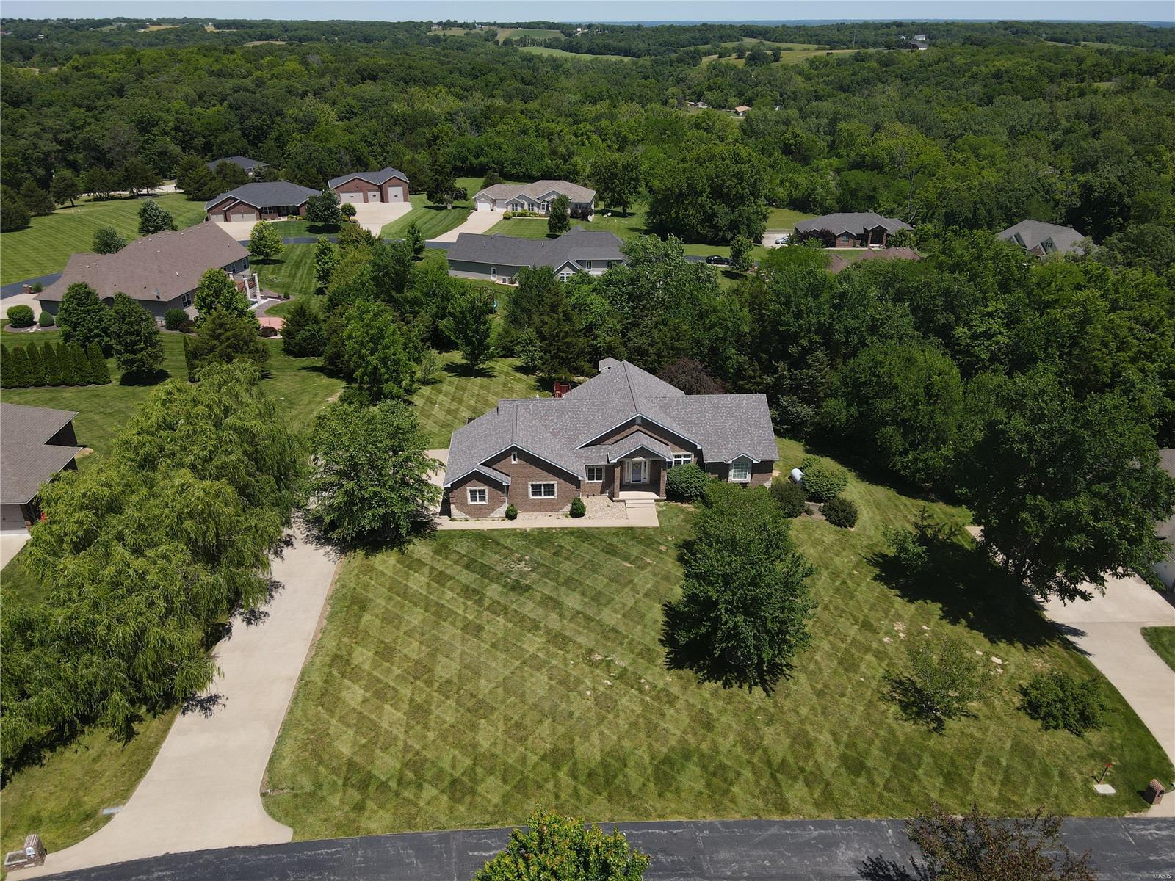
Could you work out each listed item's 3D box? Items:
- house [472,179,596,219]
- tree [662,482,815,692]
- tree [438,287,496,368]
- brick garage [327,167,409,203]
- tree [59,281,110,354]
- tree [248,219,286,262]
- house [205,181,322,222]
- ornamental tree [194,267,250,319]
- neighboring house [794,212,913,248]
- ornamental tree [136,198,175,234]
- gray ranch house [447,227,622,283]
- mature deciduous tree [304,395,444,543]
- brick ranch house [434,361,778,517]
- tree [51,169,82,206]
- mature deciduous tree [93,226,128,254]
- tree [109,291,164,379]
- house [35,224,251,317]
[{"bbox_3d":[-10.770,-52.122,172.880,25.500,6.200,13.500,3,28,5],"label":"house"},{"bbox_3d":[10.100,8.920,52.480,8.800,12.900,8.800,0,27,0],"label":"tree"},{"bbox_3d":[-13.060,-11.864,89.850,5.872,10.200,5.754,0,27,0],"label":"tree"},{"bbox_3d":[-48.070,-55.970,179.240,16.600,5.700,11.500,-8,29,-15],"label":"brick garage"},{"bbox_3d":[-56.661,-13.456,92.184,6.024,9.130,5.904,0,27,0],"label":"tree"},{"bbox_3d":[-51.796,-32.266,131.527,5.928,6.960,5.809,0,27,0],"label":"tree"},{"bbox_3d":[-70.230,-52.980,178.670,23.000,6.800,15.000,-7,28,-13],"label":"house"},{"bbox_3d":[-51.100,-20.310,114.370,7.100,7.900,7.100,0,27,0],"label":"ornamental tree"},{"bbox_3d":[55.643,-46.085,174.705,24.500,6.200,12.500,0,27,0],"label":"neighboring house"},{"bbox_3d":[-85.000,-44.090,161.170,6.800,7.100,6.800,0,27,0],"label":"ornamental tree"},{"bbox_3d":[-7.272,-31.473,134.085,28.000,7.000,14.000,4,28,7],"label":"gray ranch house"},{"bbox_3d":[-17.000,2.650,65.780,10.400,11.800,10.400,0,27,0],"label":"mature deciduous tree"},{"bbox_3d":[2.000,-0.950,77.310,29.000,7.600,18.500,-1,27,-3],"label":"brick ranch house"},{"bbox_3d":[-119.100,-57.640,186.140,6.000,8.200,6.000,0,27,0],"label":"tree"},{"bbox_3d":[-77.631,-32.068,132.287,5.811,5.900,5.695,0,27,0],"label":"mature deciduous tree"},{"bbox_3d":[-53.100,-12.500,96.450,5.400,10.500,5.400,0,27,0],"label":"tree"},{"bbox_3d":[-67.350,-26.890,127.180,20.500,7.800,26.500,2,27,4],"label":"house"}]

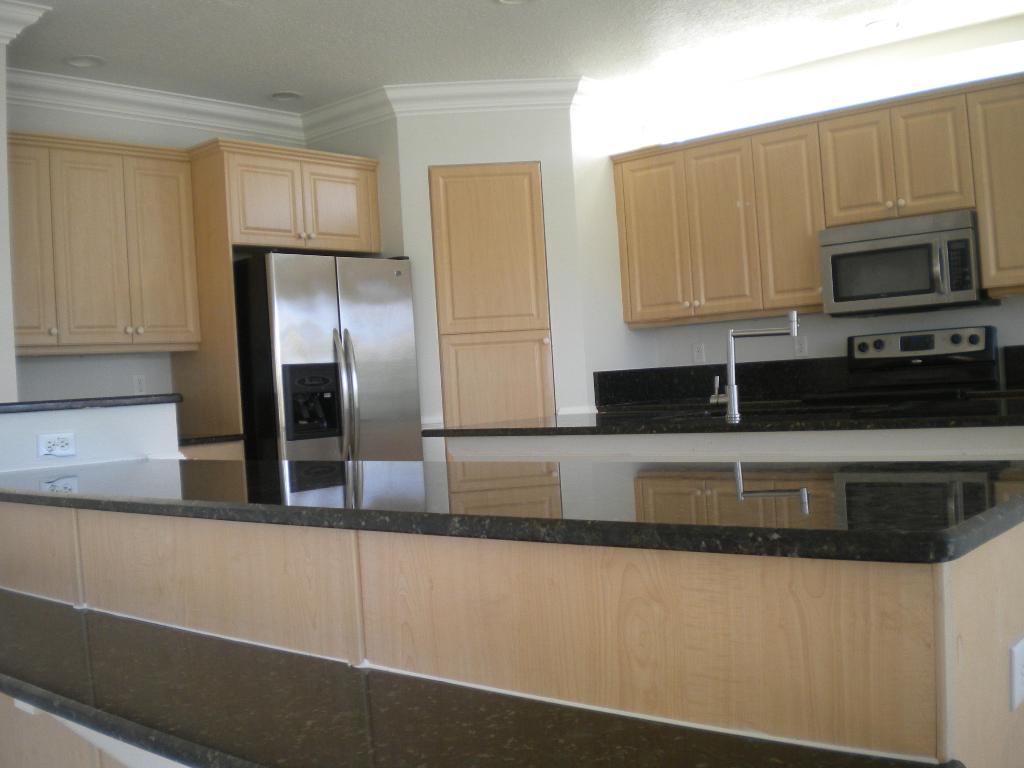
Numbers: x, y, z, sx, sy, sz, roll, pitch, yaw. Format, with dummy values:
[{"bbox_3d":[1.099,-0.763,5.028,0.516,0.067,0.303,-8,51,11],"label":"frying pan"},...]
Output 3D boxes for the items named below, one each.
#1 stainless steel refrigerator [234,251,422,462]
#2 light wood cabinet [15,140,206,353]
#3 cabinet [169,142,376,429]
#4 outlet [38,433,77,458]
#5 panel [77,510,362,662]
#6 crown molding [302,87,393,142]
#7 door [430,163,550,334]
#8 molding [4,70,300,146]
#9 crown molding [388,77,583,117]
[{"bbox_3d":[-1.081,0.241,5.628,0.844,1.797,0.901,-2,2,43],"label":"stainless steel refrigerator"},{"bbox_3d":[-2.095,-0.650,5.097,0.335,1.016,1.016,-2,2,43],"label":"light wood cabinet"},{"bbox_3d":[-1.276,-0.492,5.712,0.686,1.459,0.997,-2,2,43],"label":"cabinet"},{"bbox_3d":[-1.512,0.202,3.440,0.116,0.072,0.010,-4,1,-28],"label":"outlet"},{"bbox_3d":[-0.674,0.414,2.253,1.010,0.242,0.020,-2,2,39],"label":"panel"},{"bbox_3d":[-0.971,-1.535,5.954,0.860,0.151,0.095,-2,2,43],"label":"crown molding"},{"bbox_3d":[-0.117,-0.748,5.695,0.610,0.935,0.035,-3,1,-3],"label":"door"},{"bbox_3d":[-1.845,-1.476,5.574,0.095,0.151,1.846,-2,2,43],"label":"molding"},{"bbox_3d":[-0.152,-1.577,5.676,1.062,0.151,0.095,-3,1,-2],"label":"crown molding"}]

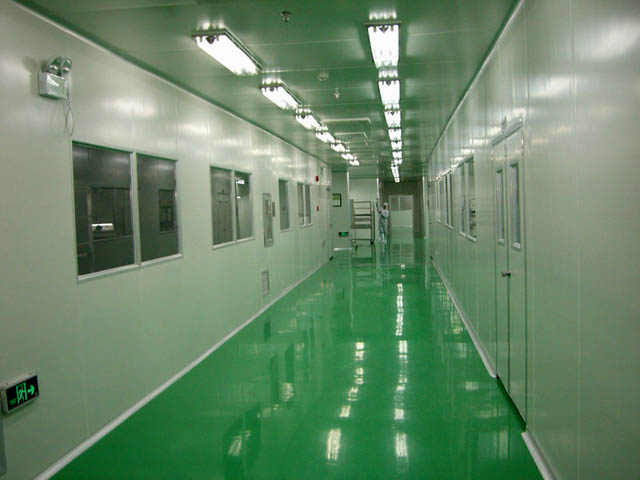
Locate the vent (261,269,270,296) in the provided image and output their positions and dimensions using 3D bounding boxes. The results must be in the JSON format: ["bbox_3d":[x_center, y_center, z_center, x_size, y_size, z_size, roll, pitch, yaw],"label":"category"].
[{"bbox_3d":[-0.857,0.676,11.096,0.040,0.400,0.520,-1,3,7],"label":"vent"}]

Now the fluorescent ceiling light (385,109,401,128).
[{"bbox_3d":[1.058,-1.741,10.064,0.250,0.100,1.270,-1,3,7],"label":"fluorescent ceiling light"}]

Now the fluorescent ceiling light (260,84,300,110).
[{"bbox_3d":[-0.412,-1.591,7.901,0.250,0.100,1.270,-1,3,7],"label":"fluorescent ceiling light"}]

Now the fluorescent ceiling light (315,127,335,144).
[{"bbox_3d":[0.129,-1.830,12.493,0.250,0.100,1.270,-1,3,7],"label":"fluorescent ceiling light"}]

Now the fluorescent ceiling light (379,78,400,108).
[{"bbox_3d":[0.787,-1.621,7.768,0.250,0.100,1.270,-1,3,7],"label":"fluorescent ceiling light"}]

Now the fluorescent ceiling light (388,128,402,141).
[{"bbox_3d":[1.329,-1.860,12.360,0.250,0.100,1.270,-1,3,7],"label":"fluorescent ceiling light"}]

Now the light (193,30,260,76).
[{"bbox_3d":[-0.683,-1.472,5.605,0.250,0.100,1.270,-1,3,7],"label":"light"}]

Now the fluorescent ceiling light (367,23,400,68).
[{"bbox_3d":[0.516,-1.502,5.472,0.250,0.100,1.270,-1,3,7],"label":"fluorescent ceiling light"}]

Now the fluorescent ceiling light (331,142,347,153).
[{"bbox_3d":[0.400,-1.949,14.789,0.250,0.100,1.270,-1,3,7],"label":"fluorescent ceiling light"}]

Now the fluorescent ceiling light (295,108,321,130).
[{"bbox_3d":[-0.141,-1.711,10.197,0.250,0.100,1.270,-1,3,7],"label":"fluorescent ceiling light"}]

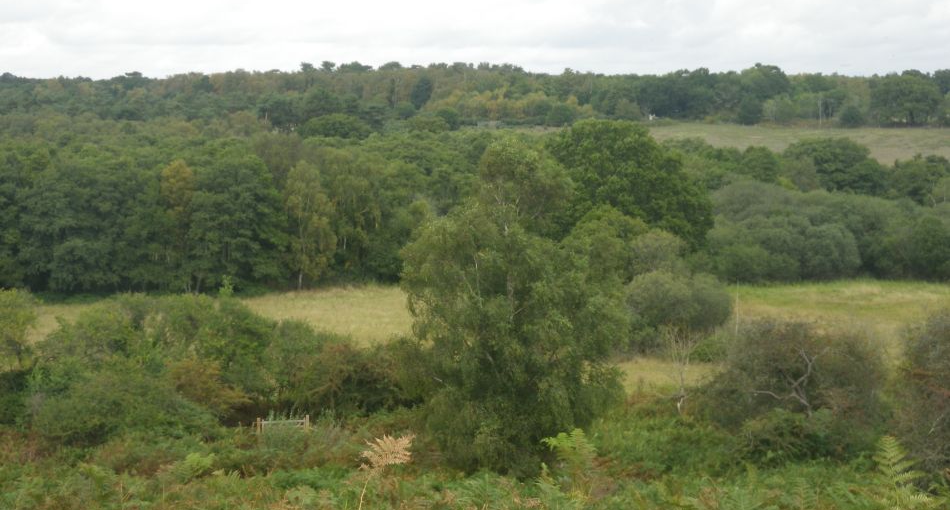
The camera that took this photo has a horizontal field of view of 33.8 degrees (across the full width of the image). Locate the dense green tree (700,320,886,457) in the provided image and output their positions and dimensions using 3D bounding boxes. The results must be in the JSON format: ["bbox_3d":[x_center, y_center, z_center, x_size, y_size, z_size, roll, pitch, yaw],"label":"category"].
[{"bbox_3d":[14.640,6.110,72.000,8.669,6.363,7.600,0,6,0],"label":"dense green tree"}]

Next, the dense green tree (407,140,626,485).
[{"bbox_3d":[1.627,2.219,66.000,9.552,14.286,9.200,0,6,0],"label":"dense green tree"}]

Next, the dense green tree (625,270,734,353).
[{"bbox_3d":[14.560,4.088,112.000,7.675,5.953,7.000,0,6,0],"label":"dense green tree"}]

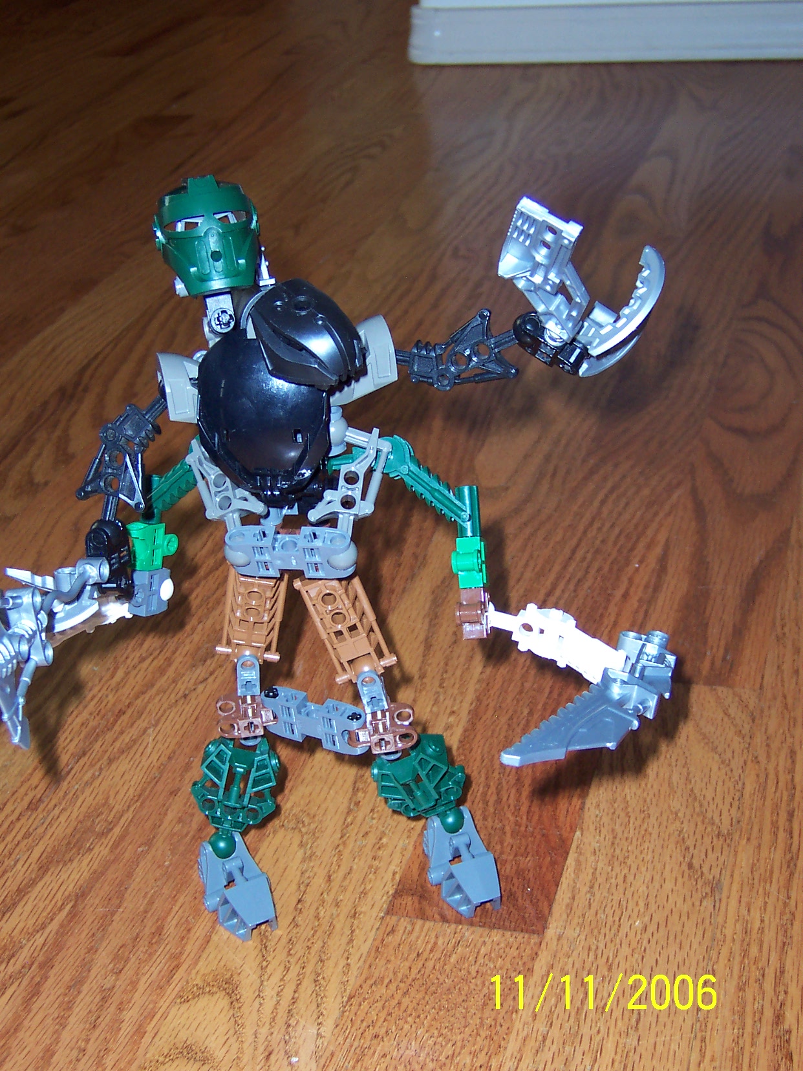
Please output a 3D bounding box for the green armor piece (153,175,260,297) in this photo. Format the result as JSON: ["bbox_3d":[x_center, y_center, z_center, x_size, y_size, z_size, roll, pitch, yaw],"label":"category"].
[{"bbox_3d":[-0.057,-0.088,0.608,0.031,0.034,0.022,-13,21,-9],"label":"green armor piece"}]

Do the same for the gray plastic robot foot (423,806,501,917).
[{"bbox_3d":[0.023,0.115,0.734,0.025,0.025,0.036,-12,27,-20],"label":"gray plastic robot foot"}]

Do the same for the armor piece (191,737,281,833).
[{"bbox_3d":[-0.058,0.086,0.726,0.030,0.033,0.020,12,13,-10],"label":"armor piece"}]

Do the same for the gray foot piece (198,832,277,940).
[{"bbox_3d":[-0.057,0.122,0.726,0.025,0.025,0.036,-15,28,-26],"label":"gray foot piece"}]

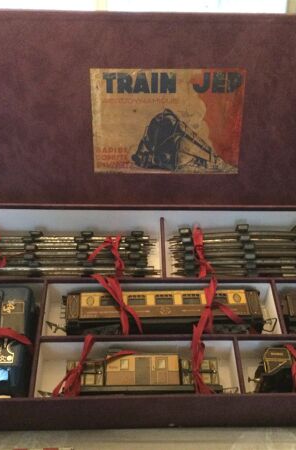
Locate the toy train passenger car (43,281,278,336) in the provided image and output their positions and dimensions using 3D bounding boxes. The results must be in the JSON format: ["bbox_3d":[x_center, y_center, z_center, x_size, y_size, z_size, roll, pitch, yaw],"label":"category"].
[{"bbox_3d":[0.023,0.140,0.826,0.338,0.067,0.086,0,47,-4],"label":"toy train passenger car"}]

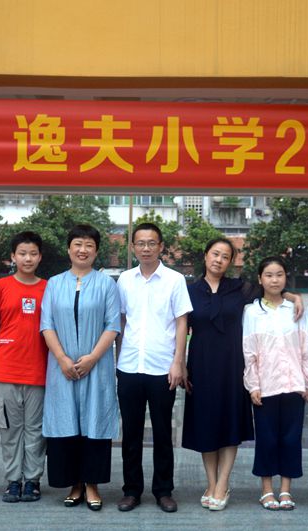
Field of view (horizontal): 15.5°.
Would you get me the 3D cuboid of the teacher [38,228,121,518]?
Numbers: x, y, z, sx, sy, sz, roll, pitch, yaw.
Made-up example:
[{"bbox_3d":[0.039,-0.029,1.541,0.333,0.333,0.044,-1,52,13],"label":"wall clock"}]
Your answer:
[{"bbox_3d":[-0.433,0.585,6.670,0.471,1.653,0.360,0,-1,-3],"label":"teacher"}]

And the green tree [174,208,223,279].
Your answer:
[{"bbox_3d":[2.121,-0.236,50.030,2.700,4.562,2.700,1,-1,0],"label":"green tree"}]

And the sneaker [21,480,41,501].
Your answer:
[{"bbox_3d":[-0.762,1.394,7.045,0.105,0.100,0.260,1,-1,-6],"label":"sneaker"}]

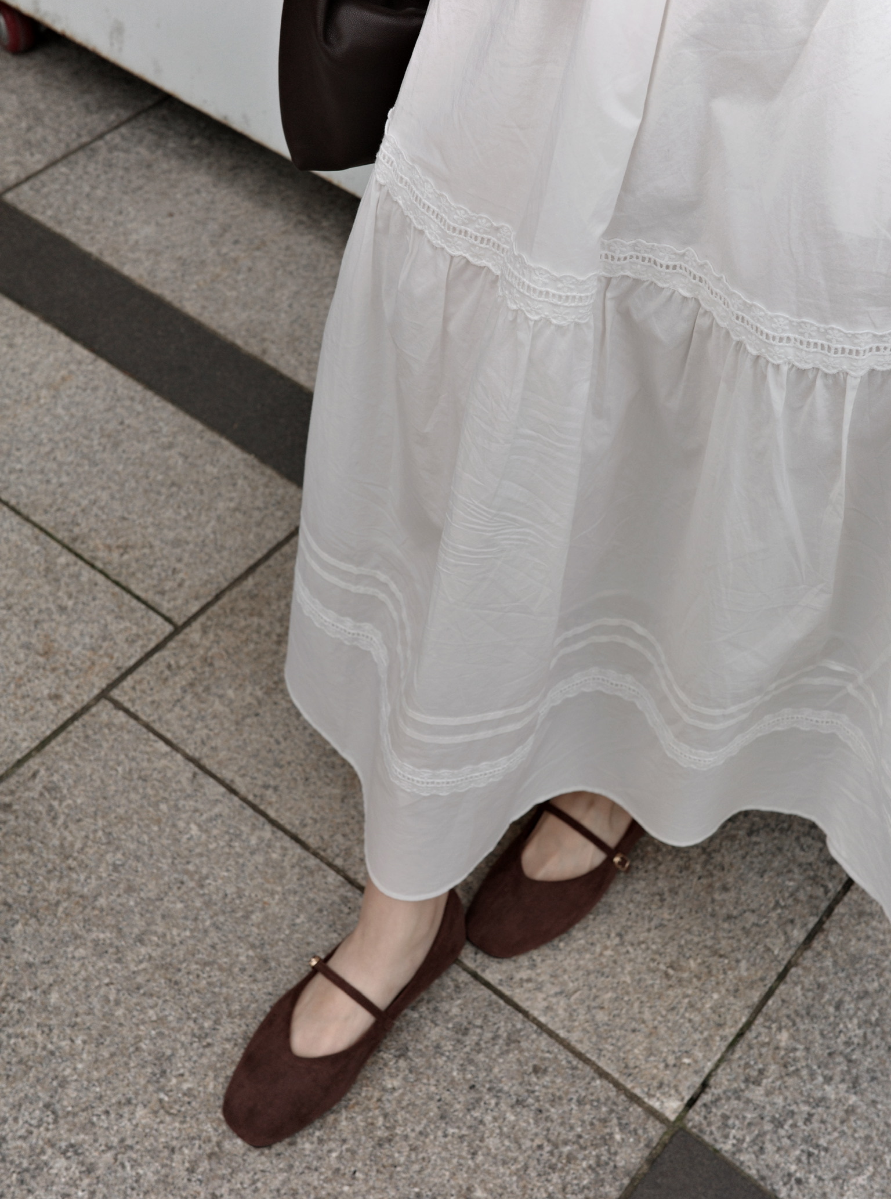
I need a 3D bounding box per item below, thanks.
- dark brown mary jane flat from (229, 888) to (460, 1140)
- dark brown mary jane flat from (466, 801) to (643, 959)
[{"bbox_3d":[-0.072,0.298,1.101,0.084,0.067,0.239,37,58,24],"label":"dark brown mary jane flat"},{"bbox_3d":[0.107,0.192,1.195,0.084,0.067,0.239,36,58,24],"label":"dark brown mary jane flat"}]

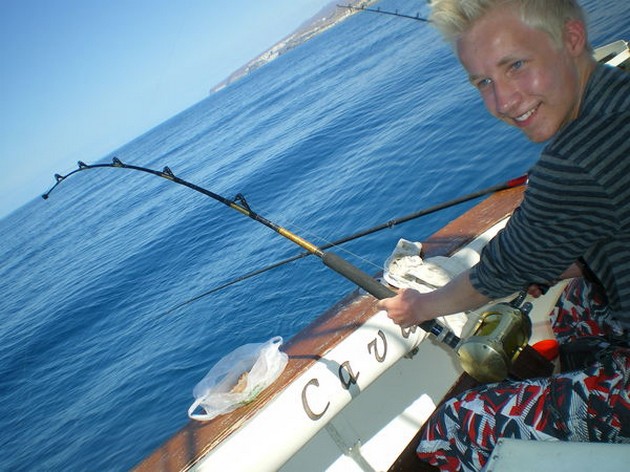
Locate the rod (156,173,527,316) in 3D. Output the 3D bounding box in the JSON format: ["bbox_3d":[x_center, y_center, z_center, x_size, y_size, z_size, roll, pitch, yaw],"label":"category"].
[{"bbox_3d":[-0.143,0.125,2.413,0.035,0.060,2.310,-41,11,-35],"label":"rod"}]

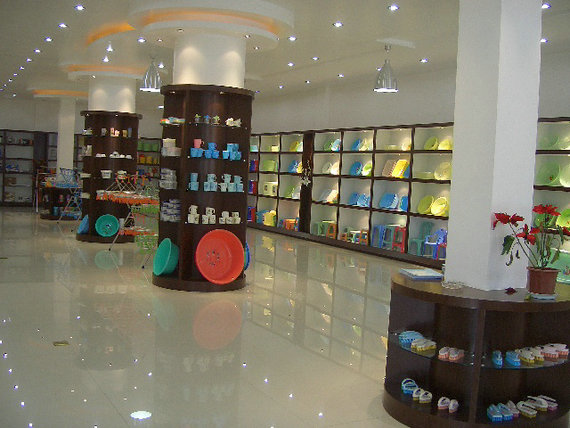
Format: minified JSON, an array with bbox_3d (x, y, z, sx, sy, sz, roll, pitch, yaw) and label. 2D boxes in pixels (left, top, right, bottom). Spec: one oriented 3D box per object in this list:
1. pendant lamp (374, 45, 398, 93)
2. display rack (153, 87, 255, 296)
[{"bbox_3d":[1.414,-2.015,8.930,0.340,0.670,0.340,3,4,0],"label":"pendant lamp"},{"bbox_3d":[-1.031,-0.330,8.150,1.190,2.550,1.190,3,4,0],"label":"display rack"}]

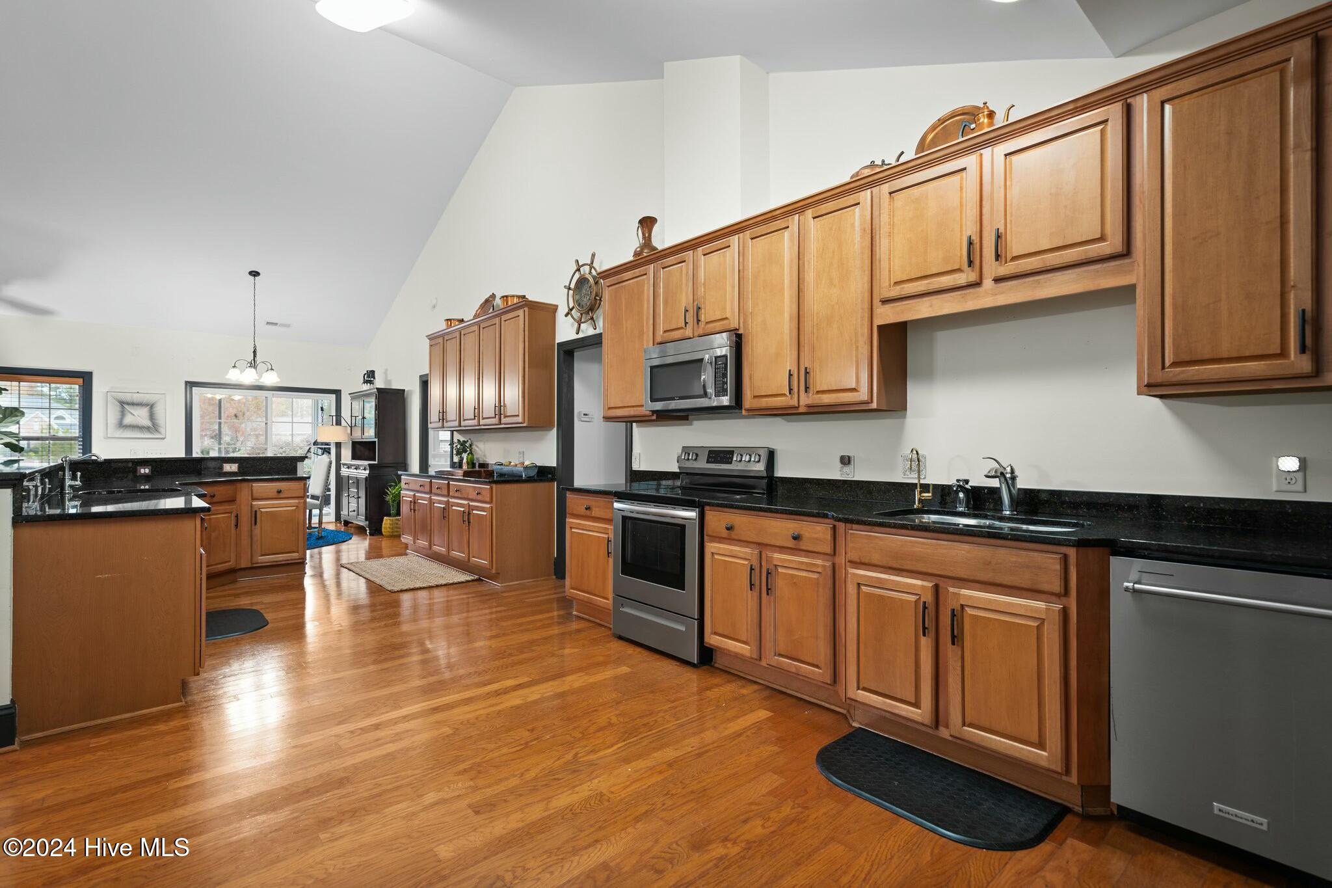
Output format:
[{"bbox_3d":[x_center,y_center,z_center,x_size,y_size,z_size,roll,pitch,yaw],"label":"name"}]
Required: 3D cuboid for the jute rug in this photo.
[{"bbox_3d":[-2.514,1.221,5.708,0.750,0.010,1.515,1,-1,-42],"label":"jute rug"}]

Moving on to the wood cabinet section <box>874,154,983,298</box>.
[{"bbox_3d":[1.277,-0.944,2.737,0.327,0.556,0.454,0,0,-42],"label":"wood cabinet section"}]

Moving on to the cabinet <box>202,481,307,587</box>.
[{"bbox_3d":[-3.861,0.780,5.479,0.875,0.880,0.660,0,0,-43],"label":"cabinet"}]

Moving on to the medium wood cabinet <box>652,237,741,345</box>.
[{"bbox_3d":[0.293,-0.922,3.807,0.330,0.600,0.760,1,-1,-42],"label":"medium wood cabinet"}]

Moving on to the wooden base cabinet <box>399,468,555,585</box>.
[{"bbox_3d":[-1.997,0.761,5.997,0.640,0.900,2.315,0,0,-42],"label":"wooden base cabinet"}]

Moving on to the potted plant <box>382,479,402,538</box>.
[{"bbox_3d":[-3.633,0.827,7.941,0.340,0.790,0.340,0,0,-43],"label":"potted plant"}]

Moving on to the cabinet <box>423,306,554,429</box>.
[{"bbox_3d":[-1.873,-0.696,6.114,0.356,1.085,2.220,0,0,-43],"label":"cabinet"}]

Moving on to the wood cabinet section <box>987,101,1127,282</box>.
[{"bbox_3d":[1.605,-0.945,2.370,0.327,0.556,0.450,0,0,-42],"label":"wood cabinet section"}]

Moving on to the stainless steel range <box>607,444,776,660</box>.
[{"bbox_3d":[0.140,0.620,3.684,0.680,1.202,0.760,1,-1,-42],"label":"stainless steel range"}]

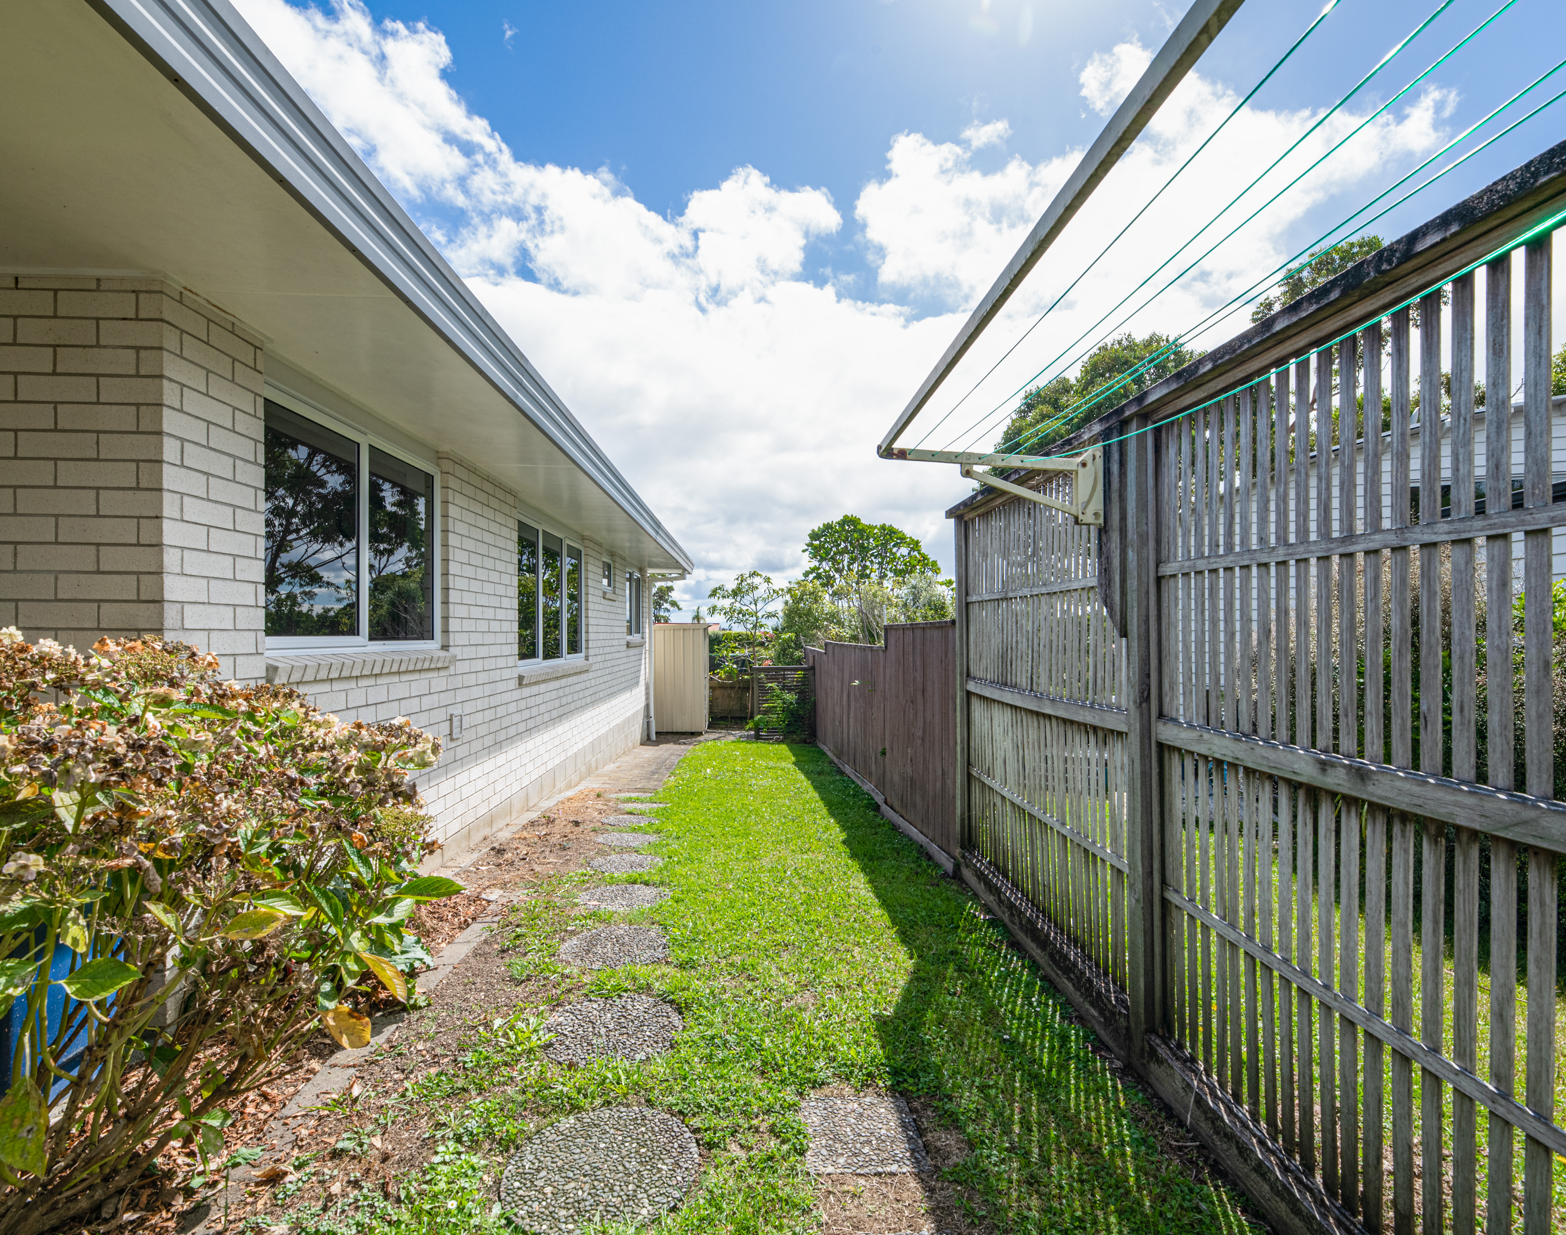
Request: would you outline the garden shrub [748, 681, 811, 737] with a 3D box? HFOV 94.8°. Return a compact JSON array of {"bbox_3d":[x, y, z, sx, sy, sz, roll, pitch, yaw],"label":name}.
[{"bbox_3d":[-0.035,1.540,11.900,1.050,0.950,0.850,0,-1,0],"label":"garden shrub"}]

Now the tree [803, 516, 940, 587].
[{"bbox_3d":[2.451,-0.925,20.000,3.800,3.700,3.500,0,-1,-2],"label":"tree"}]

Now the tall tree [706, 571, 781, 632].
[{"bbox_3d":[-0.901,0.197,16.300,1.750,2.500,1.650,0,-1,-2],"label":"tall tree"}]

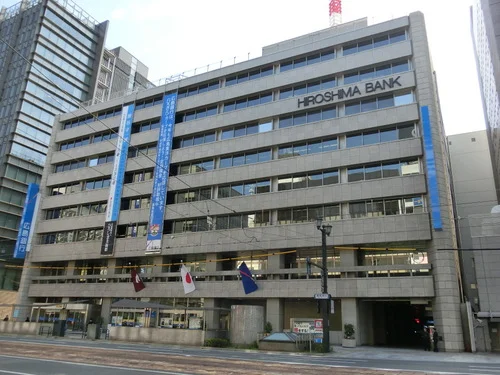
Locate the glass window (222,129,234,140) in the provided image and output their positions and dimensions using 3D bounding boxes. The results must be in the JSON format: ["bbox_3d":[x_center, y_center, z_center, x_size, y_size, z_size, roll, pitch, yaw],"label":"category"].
[{"bbox_3d":[-2.555,-6.119,48.272,1.509,1.501,0.150,-8,-21,27],"label":"glass window"}]

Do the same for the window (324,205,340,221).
[{"bbox_3d":[8.273,2.625,42.043,1.620,1.662,0.100,-8,-21,27],"label":"window"}]

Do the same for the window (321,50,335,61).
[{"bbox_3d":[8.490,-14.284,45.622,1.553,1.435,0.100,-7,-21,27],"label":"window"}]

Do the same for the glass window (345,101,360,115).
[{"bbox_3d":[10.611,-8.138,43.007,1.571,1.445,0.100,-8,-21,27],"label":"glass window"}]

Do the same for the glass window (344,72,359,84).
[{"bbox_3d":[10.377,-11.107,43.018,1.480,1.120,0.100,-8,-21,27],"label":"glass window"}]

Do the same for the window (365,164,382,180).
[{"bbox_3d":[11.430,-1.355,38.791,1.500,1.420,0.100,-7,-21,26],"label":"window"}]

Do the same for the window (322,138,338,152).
[{"bbox_3d":[7.540,-3.997,39.316,1.454,1.425,0.150,-8,-21,27],"label":"window"}]

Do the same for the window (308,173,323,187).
[{"bbox_3d":[6.445,-0.772,41.431,1.480,1.320,0.100,-8,-21,27],"label":"window"}]

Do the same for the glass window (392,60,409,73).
[{"bbox_3d":[13.751,-10.923,38.318,1.454,1.425,0.150,-8,-21,27],"label":"glass window"}]

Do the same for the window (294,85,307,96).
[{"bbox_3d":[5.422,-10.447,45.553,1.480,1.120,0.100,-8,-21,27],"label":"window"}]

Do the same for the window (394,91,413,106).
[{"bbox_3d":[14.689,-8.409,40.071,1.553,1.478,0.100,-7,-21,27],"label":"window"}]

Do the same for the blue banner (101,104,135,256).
[{"bbox_3d":[-16.998,-1.501,54.228,2.036,20.659,0.100,-7,-21,27],"label":"blue banner"}]

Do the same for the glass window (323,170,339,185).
[{"bbox_3d":[8.377,-0.878,43.221,1.620,1.668,0.100,-8,-21,27],"label":"glass window"}]

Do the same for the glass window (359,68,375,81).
[{"bbox_3d":[11.767,-11.282,42.188,1.513,1.427,0.150,-8,-21,27],"label":"glass window"}]

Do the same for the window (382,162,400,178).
[{"bbox_3d":[13.220,-1.674,39.260,1.571,1.546,0.100,-8,-21,27],"label":"window"}]

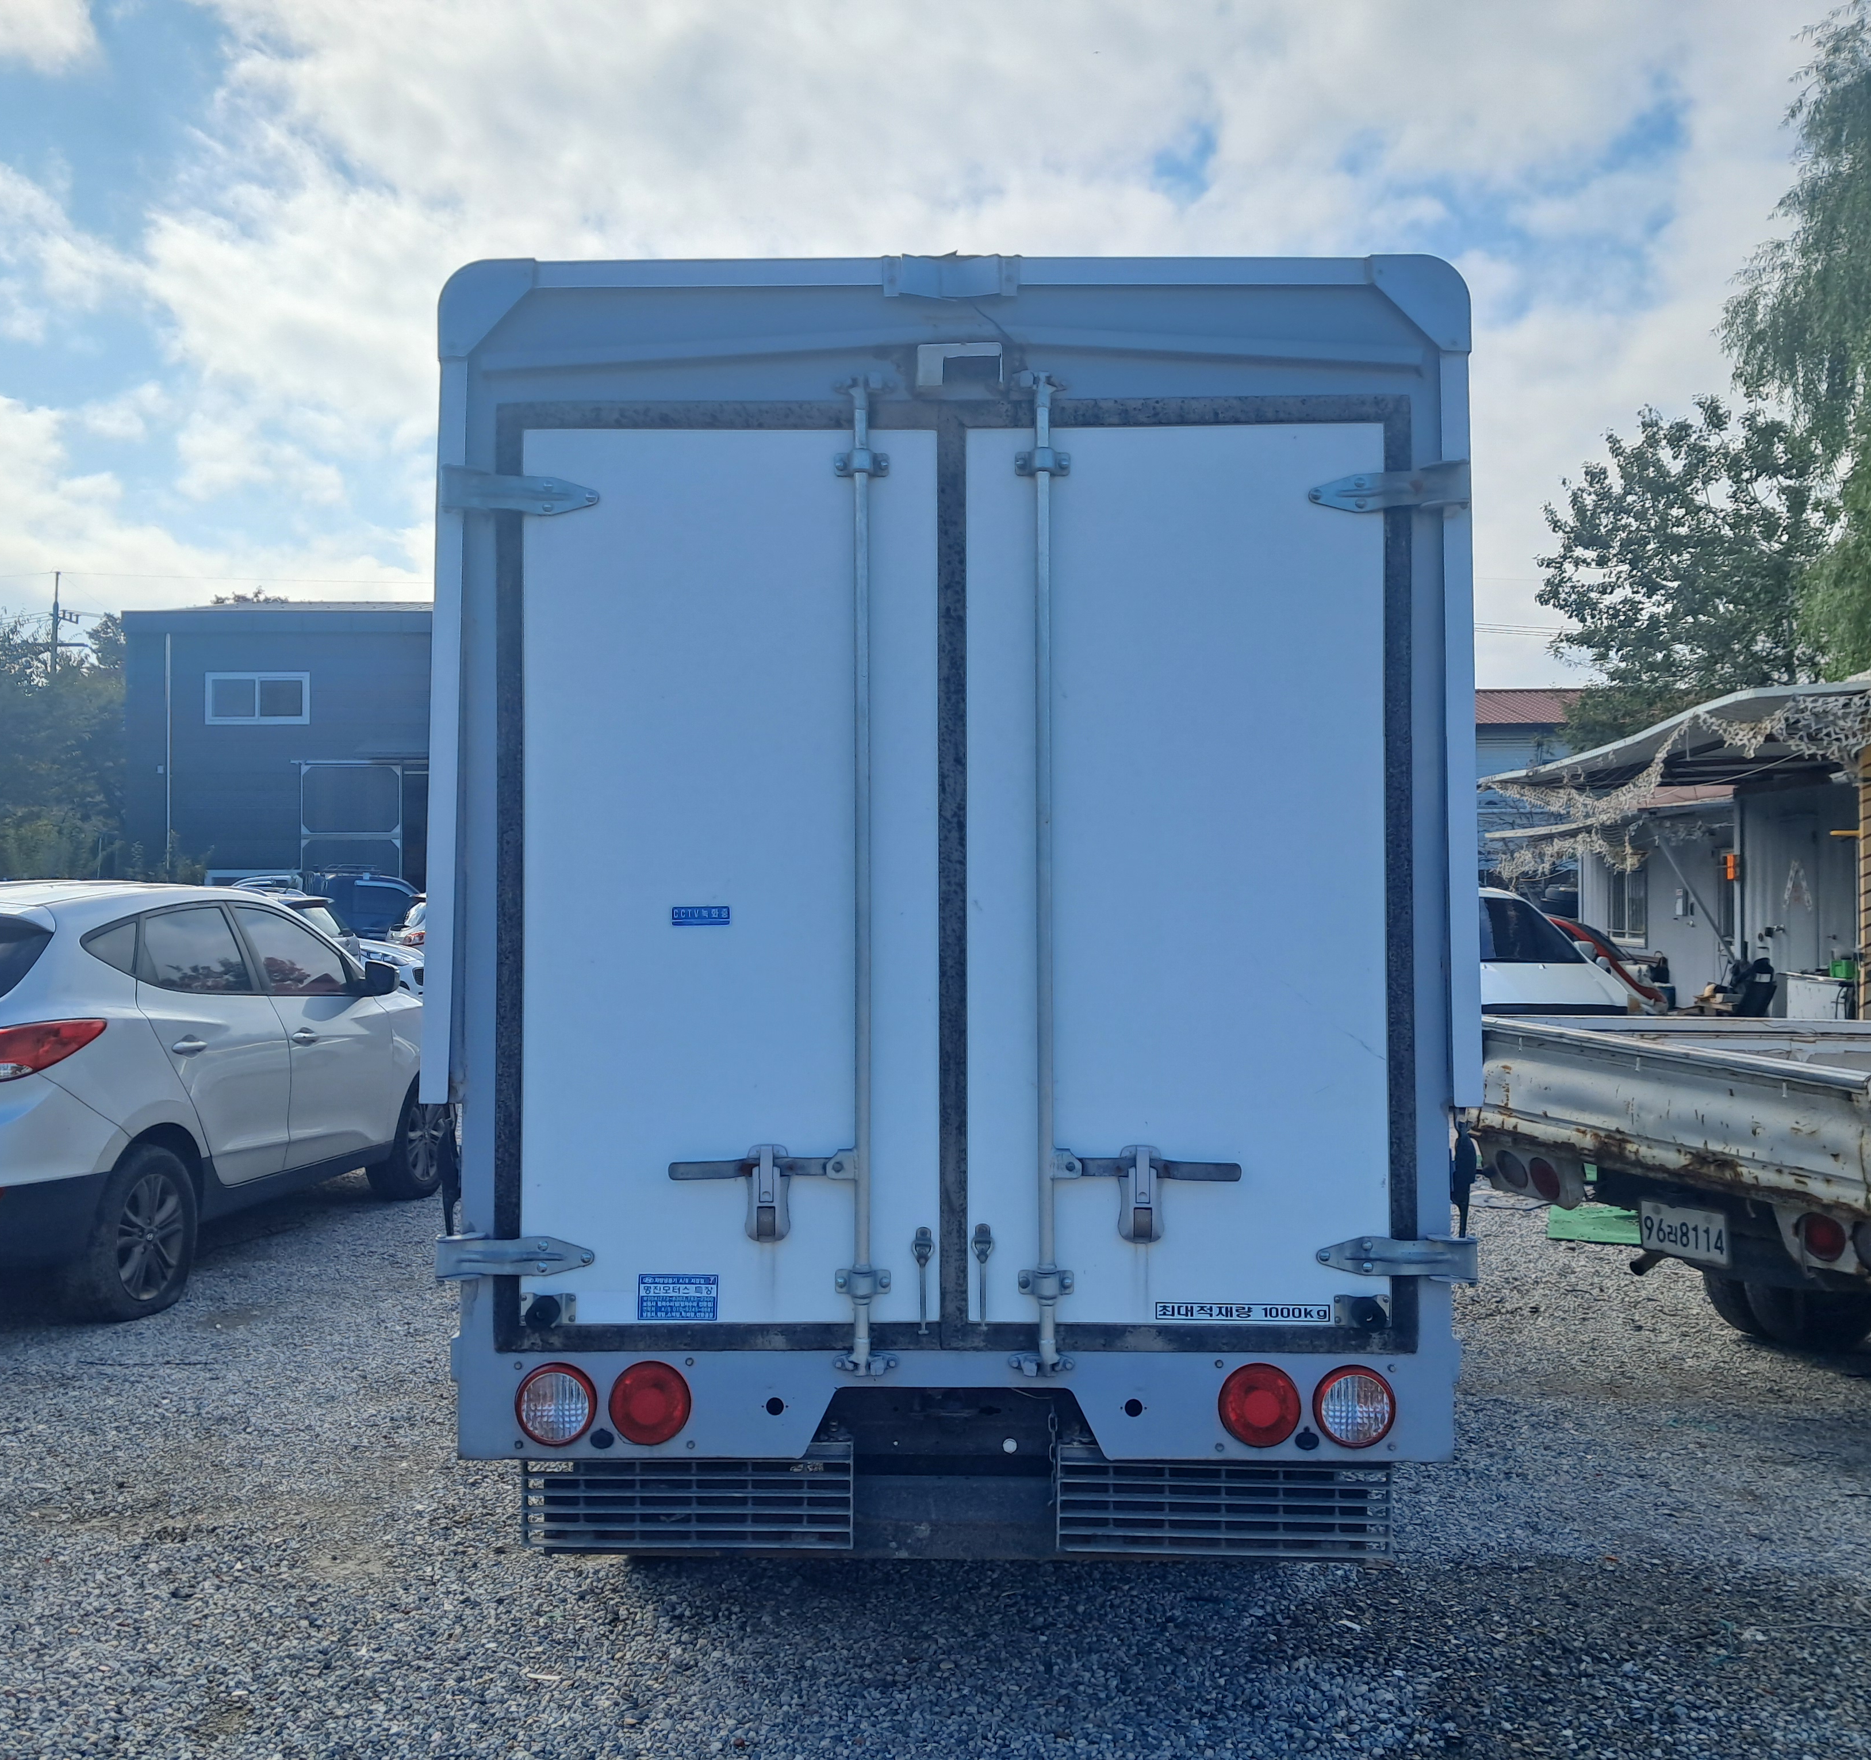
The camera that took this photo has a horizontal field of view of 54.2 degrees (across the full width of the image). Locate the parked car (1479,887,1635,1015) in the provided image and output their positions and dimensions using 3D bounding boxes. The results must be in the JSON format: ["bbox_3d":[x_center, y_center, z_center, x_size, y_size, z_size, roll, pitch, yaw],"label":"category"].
[{"bbox_3d":[5.100,0.950,17.200,1.820,1.700,4.550,0,-1,-3],"label":"parked car"}]

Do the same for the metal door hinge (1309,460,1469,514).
[{"bbox_3d":[0.766,-0.664,3.090,0.270,0.088,0.050,0,-1,0],"label":"metal door hinge"}]

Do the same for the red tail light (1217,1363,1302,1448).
[{"bbox_3d":[0.542,0.880,3.065,0.140,0.140,0.045,0,-1,0],"label":"red tail light"}]

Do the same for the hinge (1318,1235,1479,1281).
[{"bbox_3d":[0.774,0.633,3.060,0.268,0.080,0.050,0,-1,0],"label":"hinge"}]

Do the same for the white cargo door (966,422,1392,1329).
[{"bbox_3d":[0.415,-0.007,3.152,0.717,1.539,0.060,0,-1,1],"label":"white cargo door"}]

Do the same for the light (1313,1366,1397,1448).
[{"bbox_3d":[0.706,0.888,3.101,0.136,0.137,0.045,0,-1,1],"label":"light"}]

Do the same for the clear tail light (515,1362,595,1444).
[{"bbox_3d":[-0.637,0.880,3.065,0.138,0.138,0.045,0,-1,0],"label":"clear tail light"}]

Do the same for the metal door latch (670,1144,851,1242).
[{"bbox_3d":[-0.293,0.528,3.107,0.308,0.163,0.050,0,-1,1],"label":"metal door latch"}]

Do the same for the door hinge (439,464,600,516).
[{"bbox_3d":[-0.704,-0.659,3.090,0.270,0.088,0.050,0,-1,0],"label":"door hinge"}]

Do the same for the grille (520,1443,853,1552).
[{"bbox_3d":[-0.426,1.066,3.189,0.573,0.184,0.060,0,-1,1],"label":"grille"}]

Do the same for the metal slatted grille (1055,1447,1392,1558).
[{"bbox_3d":[0.496,1.067,3.170,0.571,0.186,0.060,0,-1,1],"label":"metal slatted grille"}]

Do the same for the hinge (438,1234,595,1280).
[{"bbox_3d":[-0.705,0.630,3.060,0.268,0.080,0.050,0,-1,0],"label":"hinge"}]

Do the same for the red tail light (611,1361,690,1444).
[{"bbox_3d":[-0.482,0.888,3.126,0.139,0.141,0.045,0,-1,1],"label":"red tail light"}]

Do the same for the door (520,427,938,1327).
[{"bbox_3d":[-0.351,-0.003,3.168,0.715,1.539,0.060,0,-1,1],"label":"door"}]

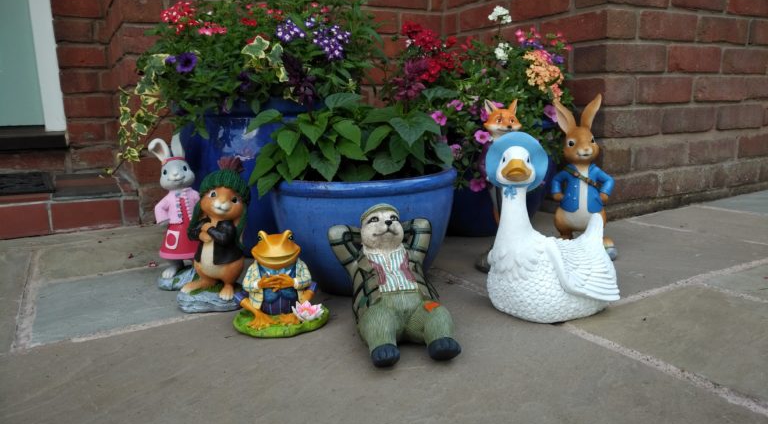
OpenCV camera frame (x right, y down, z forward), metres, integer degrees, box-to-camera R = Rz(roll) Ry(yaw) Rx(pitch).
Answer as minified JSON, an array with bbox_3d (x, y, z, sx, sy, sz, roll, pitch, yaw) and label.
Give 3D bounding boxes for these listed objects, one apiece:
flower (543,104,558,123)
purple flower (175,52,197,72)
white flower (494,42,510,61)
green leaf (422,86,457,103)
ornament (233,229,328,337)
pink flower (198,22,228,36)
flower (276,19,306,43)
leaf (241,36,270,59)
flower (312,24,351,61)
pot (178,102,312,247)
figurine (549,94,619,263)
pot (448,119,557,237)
[{"bbox_3d":[0.365,-0.216,1.170,0.037,0.038,0.025,-5,12,-20],"label":"flower"},{"bbox_3d":[-0.369,-0.278,0.992,0.044,0.040,0.025,-3,4,-10],"label":"purple flower"},{"bbox_3d":[0.267,-0.361,1.200,0.036,0.040,0.034,-1,12,0],"label":"white flower"},{"bbox_3d":[0.096,-0.207,0.938,0.062,0.028,0.050,3,13,20],"label":"green leaf"},{"bbox_3d":[-0.143,0.089,0.733,0.130,0.128,0.108,-3,12,-10],"label":"ornament"},{"bbox_3d":[-0.347,-0.370,1.080,0.058,0.032,0.045,-2,12,-5],"label":"pink flower"},{"bbox_3d":[-0.187,-0.368,1.080,0.062,0.048,0.050,-2,12,-5],"label":"flower"},{"bbox_3d":[-0.255,-0.327,1.060,0.060,0.045,0.030,-2,12,-5],"label":"leaf"},{"bbox_3d":[-0.105,-0.340,1.070,0.075,0.070,0.055,-3,12,-8],"label":"flower"},{"bbox_3d":[-0.273,-0.080,1.117,0.310,0.300,0.310,-4,13,-14],"label":"pot"},{"bbox_3d":[0.377,-0.066,0.995,0.125,0.302,0.115,2,13,15],"label":"figurine"},{"bbox_3d":[0.247,-0.085,1.255,0.302,0.248,0.302,-1,12,0],"label":"pot"}]

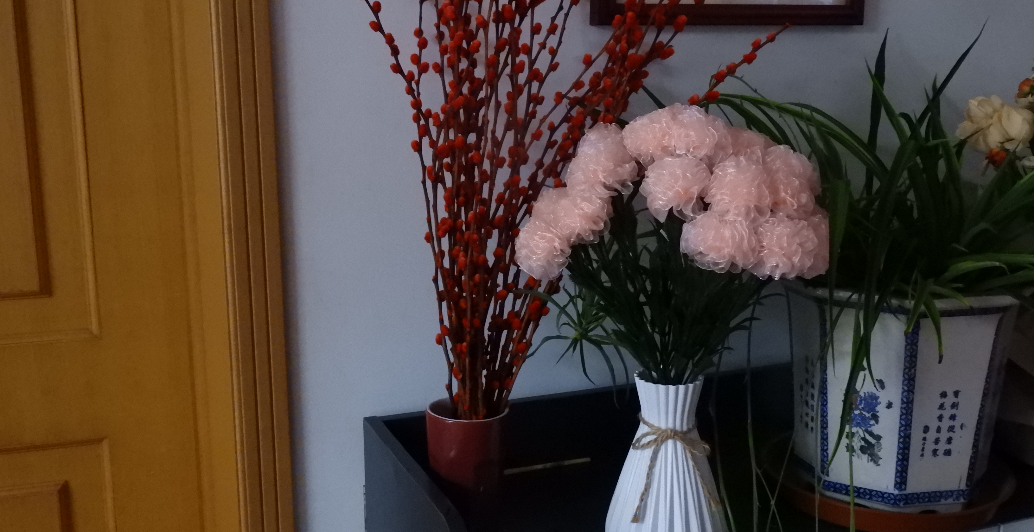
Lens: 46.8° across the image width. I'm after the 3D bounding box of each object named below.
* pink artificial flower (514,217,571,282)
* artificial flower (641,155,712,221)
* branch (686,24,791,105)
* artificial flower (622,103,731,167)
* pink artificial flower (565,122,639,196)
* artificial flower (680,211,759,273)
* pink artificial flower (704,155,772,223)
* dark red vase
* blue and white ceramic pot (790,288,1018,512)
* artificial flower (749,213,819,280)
[{"bbox_3d":[0.023,-0.015,1.065,0.056,0.058,0.056,-1,10,0],"label":"pink artificial flower"},{"bbox_3d":[0.137,-0.068,1.025,0.062,0.057,0.060,1,10,8],"label":"artificial flower"},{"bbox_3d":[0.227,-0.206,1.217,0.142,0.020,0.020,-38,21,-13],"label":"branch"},{"bbox_3d":[0.141,-0.117,1.065,0.094,0.056,0.065,1,10,7],"label":"artificial flower"},{"bbox_3d":[0.076,-0.096,1.070,0.063,0.063,0.062,2,11,15],"label":"pink artificial flower"},{"bbox_3d":[0.170,-0.020,1.005,0.066,0.055,0.062,1,10,10],"label":"artificial flower"},{"bbox_3d":[0.189,-0.066,1.025,0.061,0.059,0.060,1,11,10],"label":"pink artificial flower"},{"bbox_3d":[-0.048,0.201,1.199,0.083,0.117,0.083,-1,10,0],"label":"dark red vase"},{"bbox_3d":[0.406,0.123,1.276,0.246,0.217,0.246,7,13,35],"label":"blue and white ceramic pot"},{"bbox_3d":[0.229,-0.017,1.025,0.061,0.058,0.060,0,10,2],"label":"artificial flower"}]

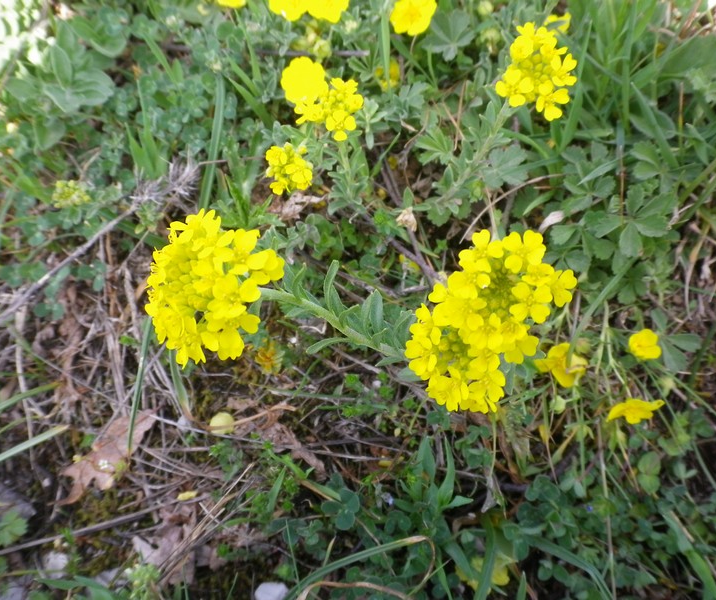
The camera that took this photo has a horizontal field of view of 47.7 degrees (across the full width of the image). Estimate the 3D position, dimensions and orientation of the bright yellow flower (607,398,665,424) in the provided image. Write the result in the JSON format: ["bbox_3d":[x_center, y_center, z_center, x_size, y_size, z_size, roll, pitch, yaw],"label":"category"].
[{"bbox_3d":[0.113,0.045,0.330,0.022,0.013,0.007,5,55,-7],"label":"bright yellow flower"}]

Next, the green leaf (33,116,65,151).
[{"bbox_3d":[-0.160,-0.086,0.420,0.017,0.011,0.016,0,55,0],"label":"green leaf"}]

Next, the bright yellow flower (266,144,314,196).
[{"bbox_3d":[-0.032,-0.062,0.380,0.021,0.018,0.019,0,55,0],"label":"bright yellow flower"}]

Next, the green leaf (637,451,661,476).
[{"bbox_3d":[0.120,0.068,0.334,0.010,0.003,0.011,9,67,13],"label":"green leaf"}]

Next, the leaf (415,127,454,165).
[{"bbox_3d":[0.044,-0.087,0.460,0.023,0.007,0.027,21,66,12],"label":"leaf"}]

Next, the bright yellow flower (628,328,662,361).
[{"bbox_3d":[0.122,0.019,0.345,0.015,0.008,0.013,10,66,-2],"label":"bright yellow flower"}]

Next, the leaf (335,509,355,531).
[{"bbox_3d":[-0.005,0.083,0.305,0.007,0.004,0.008,0,55,0],"label":"leaf"}]

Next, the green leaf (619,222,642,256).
[{"bbox_3d":[0.143,-0.032,0.425,0.011,0.004,0.021,4,65,10],"label":"green leaf"}]

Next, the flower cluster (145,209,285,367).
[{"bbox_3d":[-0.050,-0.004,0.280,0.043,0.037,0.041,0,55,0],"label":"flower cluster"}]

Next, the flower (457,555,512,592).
[{"bbox_3d":[0.047,0.101,0.298,0.019,0.009,0.013,0,55,0],"label":"flower"}]

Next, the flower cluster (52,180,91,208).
[{"bbox_3d":[-0.143,-0.053,0.405,0.019,0.012,0.014,-6,65,-7],"label":"flower cluster"}]

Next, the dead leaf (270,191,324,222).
[{"bbox_3d":[-0.035,-0.057,0.476,0.033,0.010,0.020,-26,62,-16],"label":"dead leaf"}]

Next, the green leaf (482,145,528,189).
[{"bbox_3d":[0.074,-0.067,0.407,0.022,0.005,0.024,35,79,13],"label":"green leaf"}]

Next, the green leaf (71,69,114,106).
[{"bbox_3d":[-0.163,-0.131,0.500,0.025,0.007,0.027,-5,65,-9],"label":"green leaf"}]

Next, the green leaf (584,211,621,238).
[{"bbox_3d":[0.130,-0.041,0.431,0.019,0.005,0.016,-16,61,-3],"label":"green leaf"}]

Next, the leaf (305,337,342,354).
[{"bbox_3d":[-0.013,0.019,0.341,0.019,0.005,0.005,-17,61,-10],"label":"leaf"}]

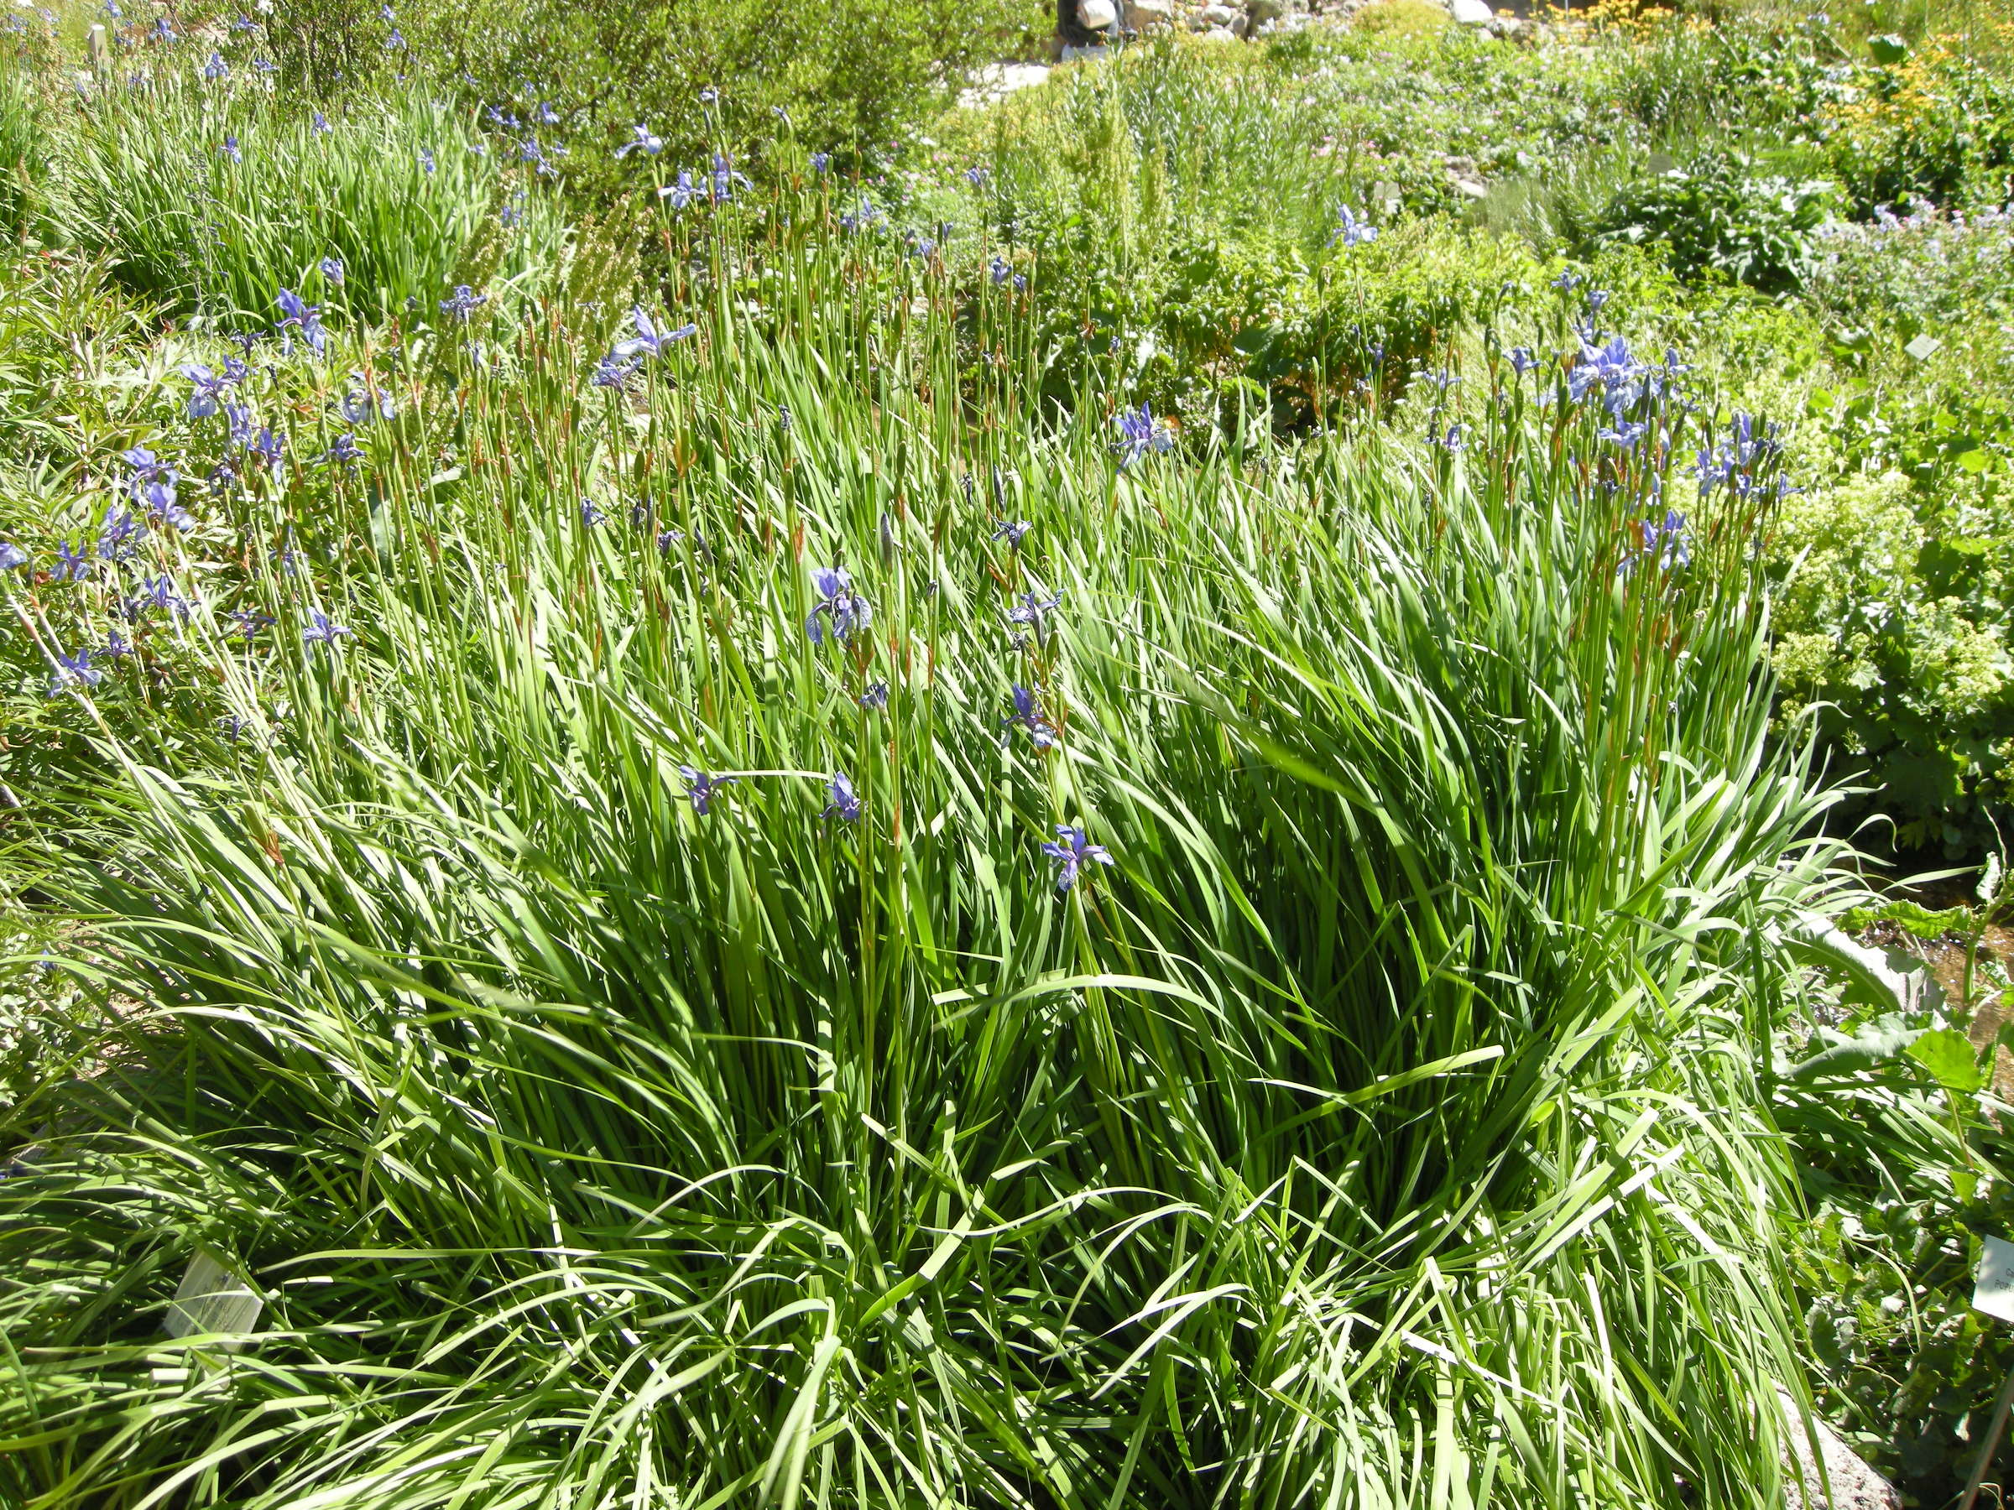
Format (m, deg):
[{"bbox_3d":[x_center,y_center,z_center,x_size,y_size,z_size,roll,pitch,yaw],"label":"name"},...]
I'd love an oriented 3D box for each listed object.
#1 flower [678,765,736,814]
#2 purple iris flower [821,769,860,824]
[{"bbox_3d":[-0.310,0.036,2.100,0.060,0.044,0.056,-4,25,-8],"label":"flower"},{"bbox_3d":[-0.170,0.043,2.080,0.043,0.050,0.048,-2,25,-5],"label":"purple iris flower"}]

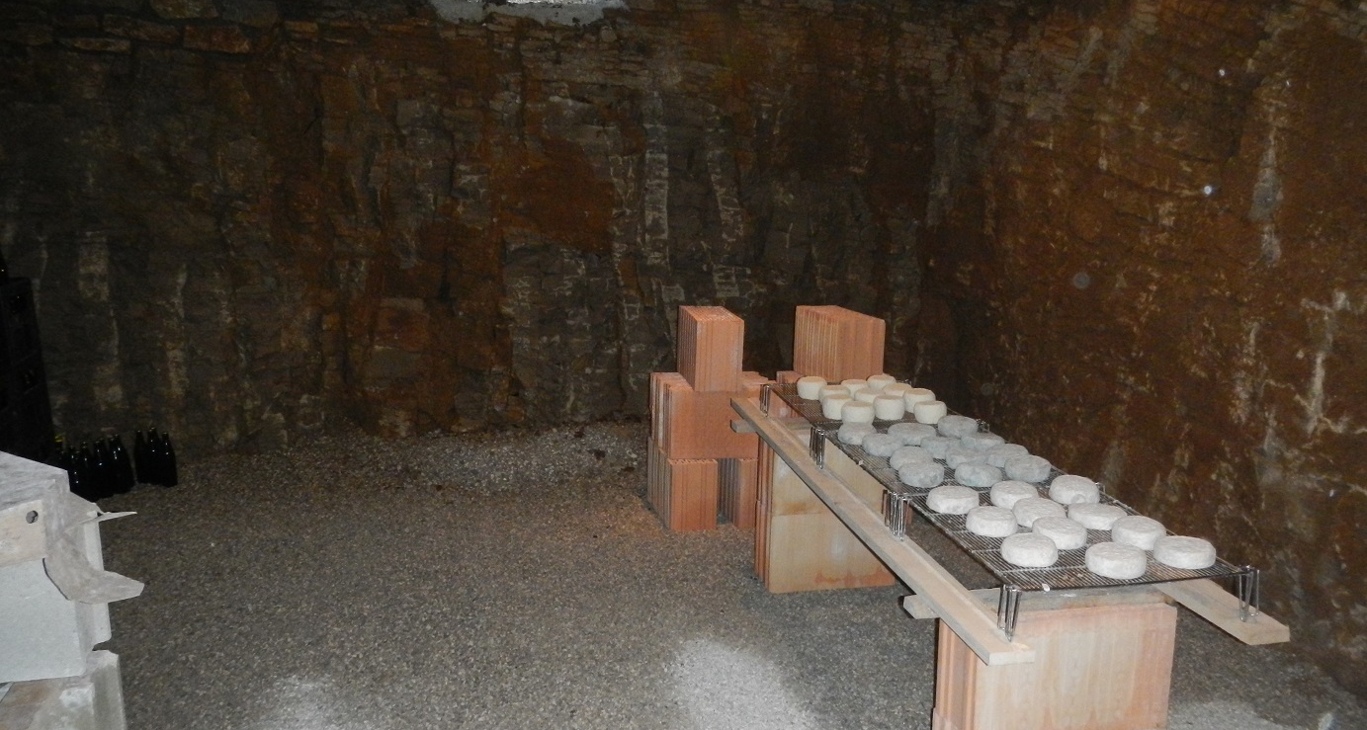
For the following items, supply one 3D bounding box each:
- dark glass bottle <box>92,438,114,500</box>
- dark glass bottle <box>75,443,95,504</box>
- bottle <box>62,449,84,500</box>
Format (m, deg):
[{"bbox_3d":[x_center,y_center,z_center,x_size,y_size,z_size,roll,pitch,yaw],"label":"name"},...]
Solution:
[{"bbox_3d":[-2.747,0.487,5.211,0.083,0.288,0.083,1,12,0],"label":"dark glass bottle"},{"bbox_3d":[-2.801,0.495,5.170,0.083,0.288,0.083,1,12,0],"label":"dark glass bottle"},{"bbox_3d":[-2.775,0.522,5.040,0.083,0.288,0.083,1,12,0],"label":"bottle"}]

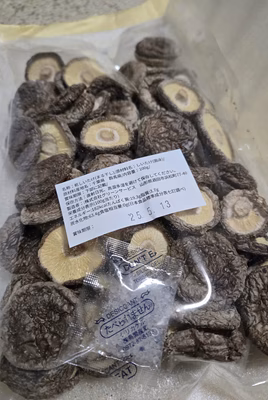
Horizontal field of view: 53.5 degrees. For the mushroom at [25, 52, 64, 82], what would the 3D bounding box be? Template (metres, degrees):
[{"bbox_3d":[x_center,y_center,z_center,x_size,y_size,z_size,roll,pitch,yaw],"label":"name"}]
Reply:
[{"bbox_3d":[-0.084,-0.122,0.251,0.036,0.018,0.035,0,102,-13],"label":"mushroom"}]

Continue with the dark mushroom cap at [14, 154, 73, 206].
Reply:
[{"bbox_3d":[-0.058,-0.012,0.171,0.040,0.020,0.036,-37,51,-5],"label":"dark mushroom cap"}]

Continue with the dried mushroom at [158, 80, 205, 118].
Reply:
[{"bbox_3d":[0.036,-0.082,0.225,0.042,0.019,0.041,0,65,-21],"label":"dried mushroom"}]

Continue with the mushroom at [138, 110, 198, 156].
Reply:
[{"bbox_3d":[0.027,-0.050,0.206,0.045,0.025,0.043,0,60,1],"label":"mushroom"}]

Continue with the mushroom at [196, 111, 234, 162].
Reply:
[{"bbox_3d":[0.062,-0.048,0.216,0.045,0.020,0.045,0,68,-42],"label":"mushroom"}]

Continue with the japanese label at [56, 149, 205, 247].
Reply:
[{"bbox_3d":[-0.003,-0.003,0.175,0.090,0.003,0.045,-17,68,-7],"label":"japanese label"}]

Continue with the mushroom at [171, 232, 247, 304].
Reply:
[{"bbox_3d":[0.045,0.043,0.164,0.046,0.024,0.045,0,61,-3],"label":"mushroom"}]

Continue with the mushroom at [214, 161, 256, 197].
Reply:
[{"bbox_3d":[0.068,-0.014,0.178,0.032,0.018,0.032,7,52,-9],"label":"mushroom"}]

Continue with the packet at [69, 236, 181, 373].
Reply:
[{"bbox_3d":[-0.005,0.050,0.133,0.046,0.009,0.055,13,66,6],"label":"packet"}]

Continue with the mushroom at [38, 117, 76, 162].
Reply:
[{"bbox_3d":[-0.054,-0.042,0.189,0.035,0.021,0.035,36,108,16],"label":"mushroom"}]

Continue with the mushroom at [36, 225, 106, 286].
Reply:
[{"bbox_3d":[-0.035,0.030,0.151,0.037,0.022,0.037,2,85,-19],"label":"mushroom"}]

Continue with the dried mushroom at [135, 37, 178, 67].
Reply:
[{"bbox_3d":[0.020,-0.133,0.237,0.037,0.017,0.037,0,67,0],"label":"dried mushroom"}]

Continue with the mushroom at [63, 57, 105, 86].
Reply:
[{"bbox_3d":[-0.042,-0.106,0.224,0.036,0.020,0.036,-8,102,-4],"label":"mushroom"}]

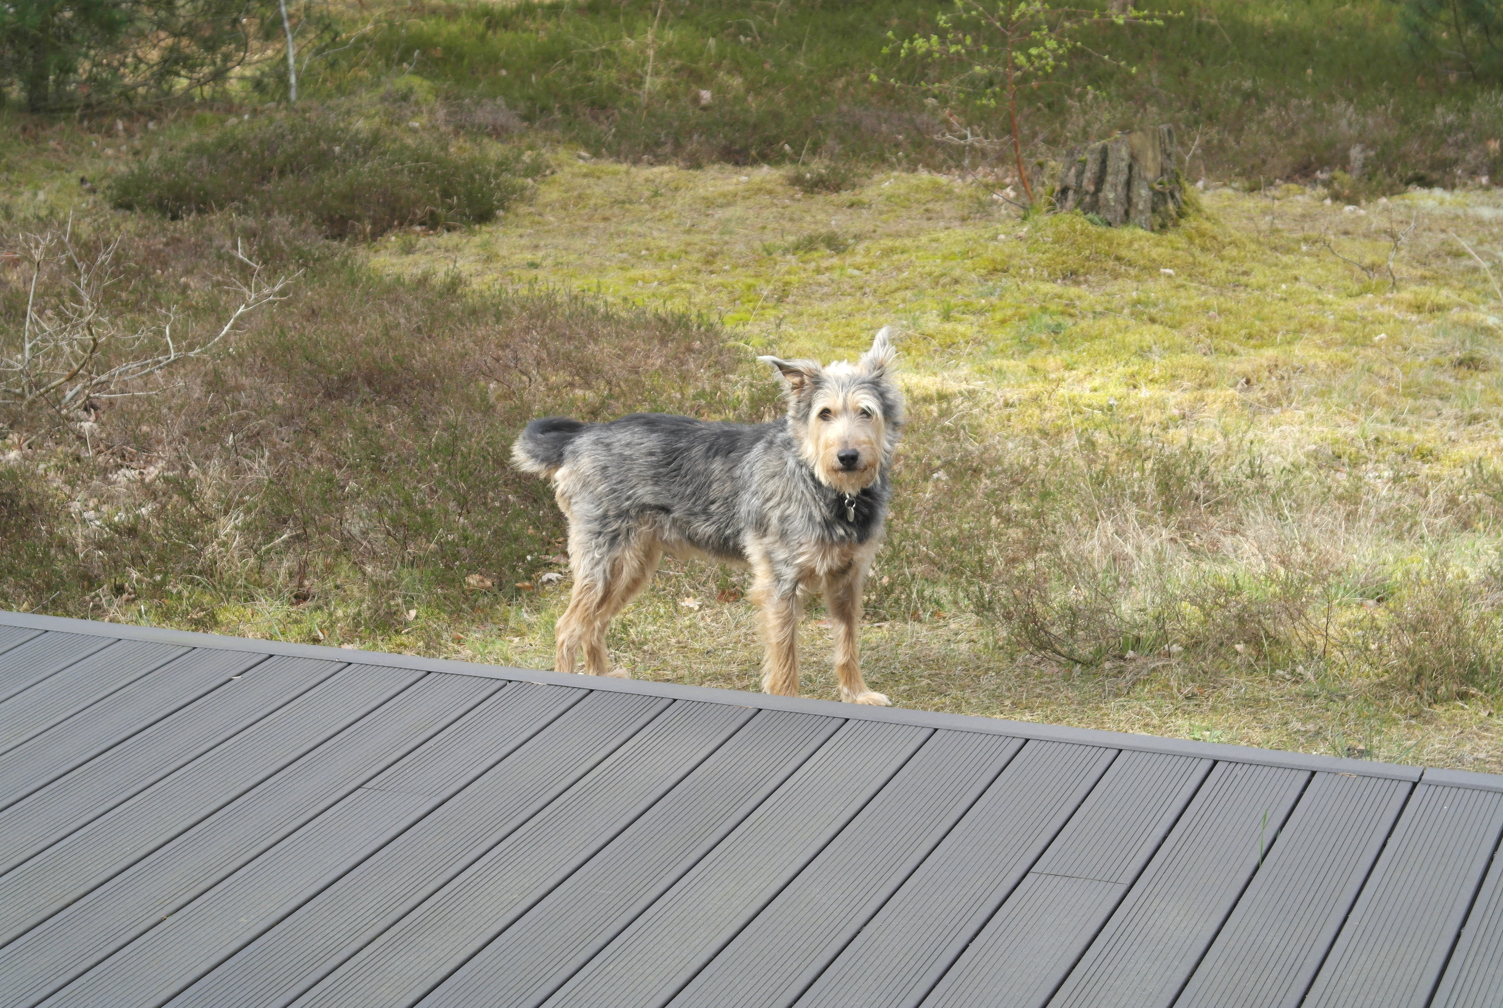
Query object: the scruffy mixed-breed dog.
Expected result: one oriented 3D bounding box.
[{"bbox_3d":[-0.113,0.004,5.793,0.730,0.665,0.270,8,16,29],"label":"scruffy mixed-breed dog"}]

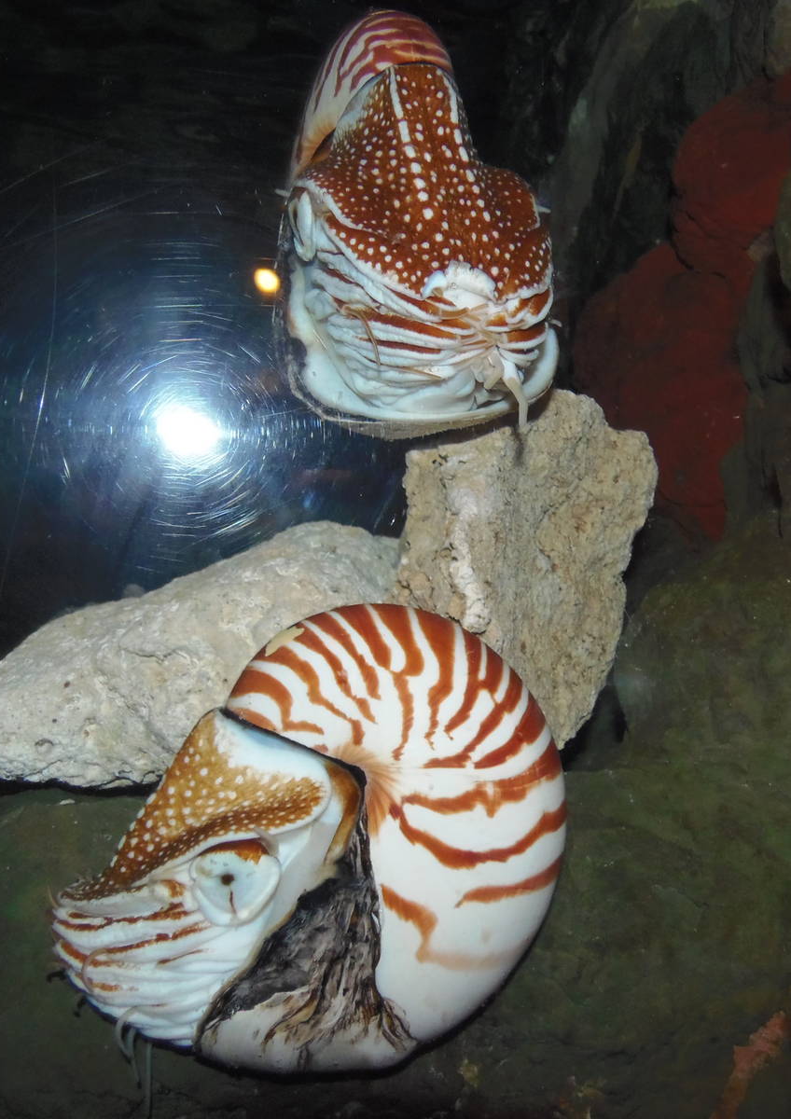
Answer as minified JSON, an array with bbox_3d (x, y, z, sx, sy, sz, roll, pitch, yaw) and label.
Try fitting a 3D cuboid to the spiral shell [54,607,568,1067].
[{"bbox_3d":[-0.035,0.108,0.420,0.190,0.175,0.095,-3,8,-17],"label":"spiral shell"}]

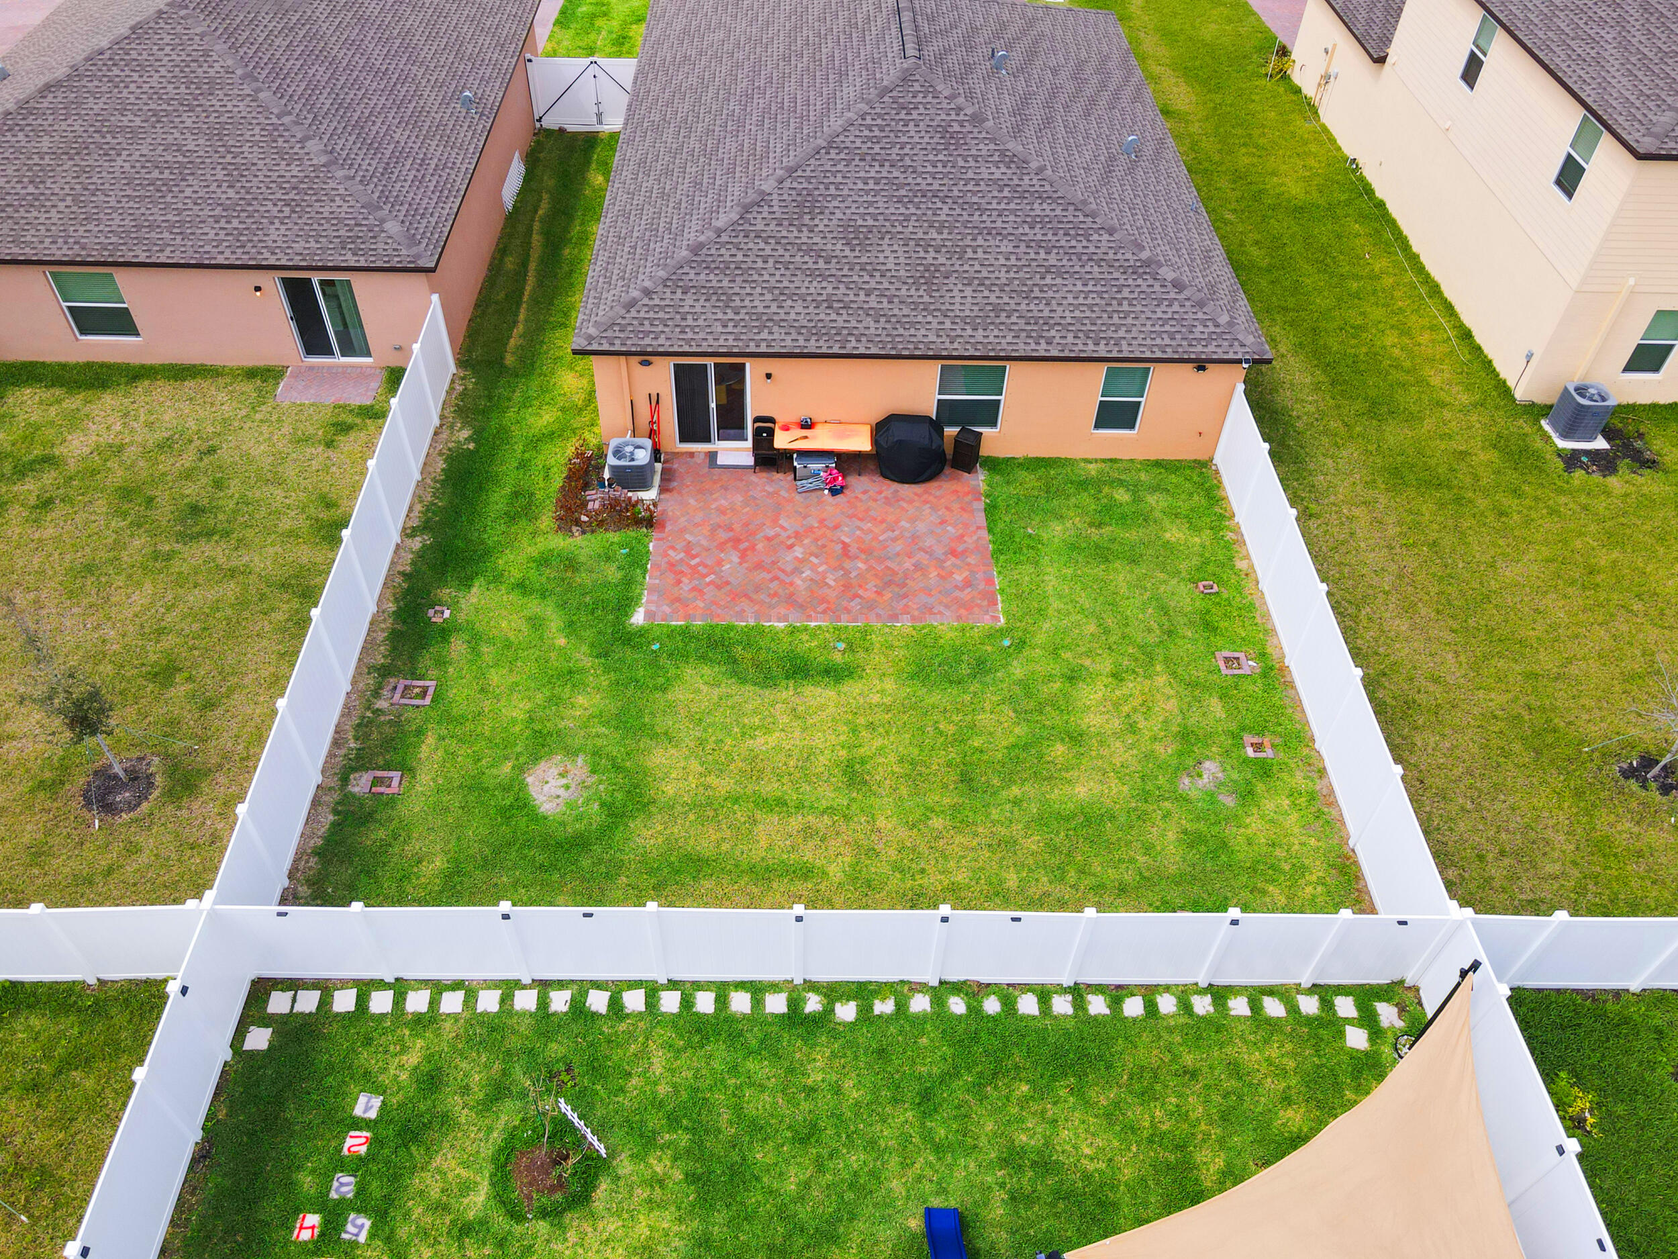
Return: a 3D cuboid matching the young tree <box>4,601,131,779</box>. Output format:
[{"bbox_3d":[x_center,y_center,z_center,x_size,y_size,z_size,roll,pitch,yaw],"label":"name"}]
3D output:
[{"bbox_3d":[-10.954,0.966,16.458,1.150,3.800,1.150,1,46,-1],"label":"young tree"}]

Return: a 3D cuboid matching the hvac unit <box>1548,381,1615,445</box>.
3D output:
[{"bbox_3d":[15.618,-4.554,24.481,0.769,0.950,0.769,1,46,-1],"label":"hvac unit"}]

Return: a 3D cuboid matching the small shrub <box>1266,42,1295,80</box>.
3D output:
[{"bbox_3d":[14.561,-18.809,38.459,0.900,0.900,0.900,1,46,-1],"label":"small shrub"}]

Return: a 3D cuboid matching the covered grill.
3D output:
[{"bbox_3d":[1.406,-3.546,23.064,1.380,1.140,0.690,3,46,2],"label":"covered grill"}]

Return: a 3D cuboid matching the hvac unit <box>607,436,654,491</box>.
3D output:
[{"bbox_3d":[-4.047,-3.225,22.823,0.837,0.649,0.837,1,46,-1],"label":"hvac unit"}]

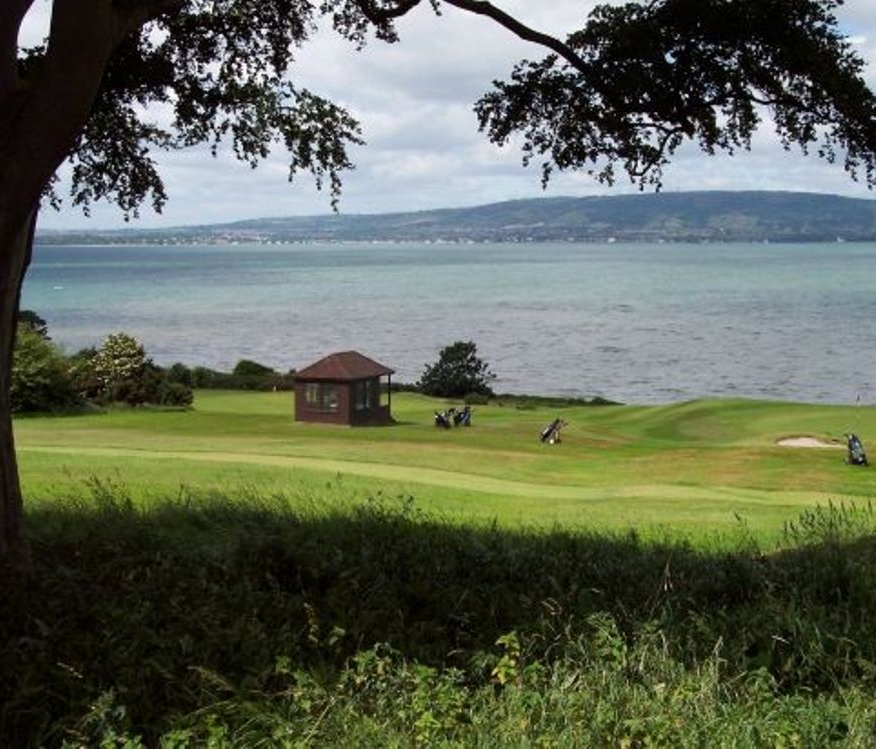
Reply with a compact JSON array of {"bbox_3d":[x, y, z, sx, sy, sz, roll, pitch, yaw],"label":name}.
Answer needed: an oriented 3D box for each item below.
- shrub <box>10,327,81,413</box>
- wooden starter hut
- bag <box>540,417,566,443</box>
[{"bbox_3d":[-20.841,-0.482,77.008,4.600,4.500,4.000,0,5,0],"label":"shrub"},{"bbox_3d":[-4.521,0.551,72.089,3.280,3.330,4.260,3,6,27],"label":"wooden starter hut"},{"bbox_3d":[4.961,2.422,63.749,0.900,1.100,0.550,2,5,18],"label":"bag"}]

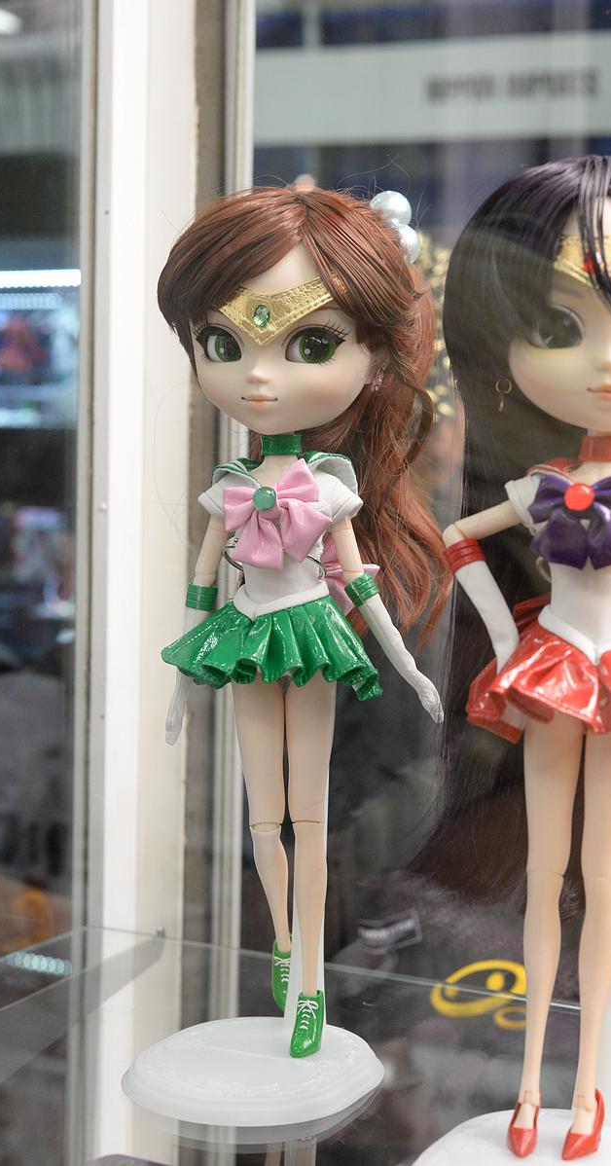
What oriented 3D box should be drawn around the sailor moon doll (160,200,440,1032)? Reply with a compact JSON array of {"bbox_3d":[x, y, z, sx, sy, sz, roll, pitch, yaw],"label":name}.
[{"bbox_3d":[0.001,0.014,0.593,0.113,0.314,0.102,3,4,24],"label":"sailor moon doll"}]

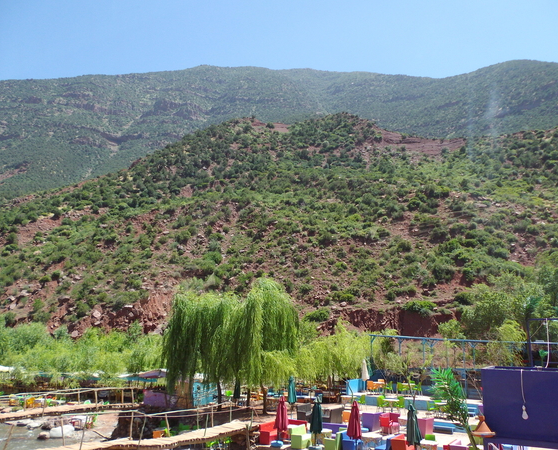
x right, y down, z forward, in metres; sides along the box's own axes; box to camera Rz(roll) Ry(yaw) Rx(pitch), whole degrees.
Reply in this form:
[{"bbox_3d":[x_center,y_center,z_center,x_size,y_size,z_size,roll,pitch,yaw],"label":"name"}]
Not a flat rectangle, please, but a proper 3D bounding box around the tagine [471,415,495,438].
[{"bbox_3d":[2.209,2.183,5.250,0.242,0.220,0.242,3,-14,0],"label":"tagine"}]

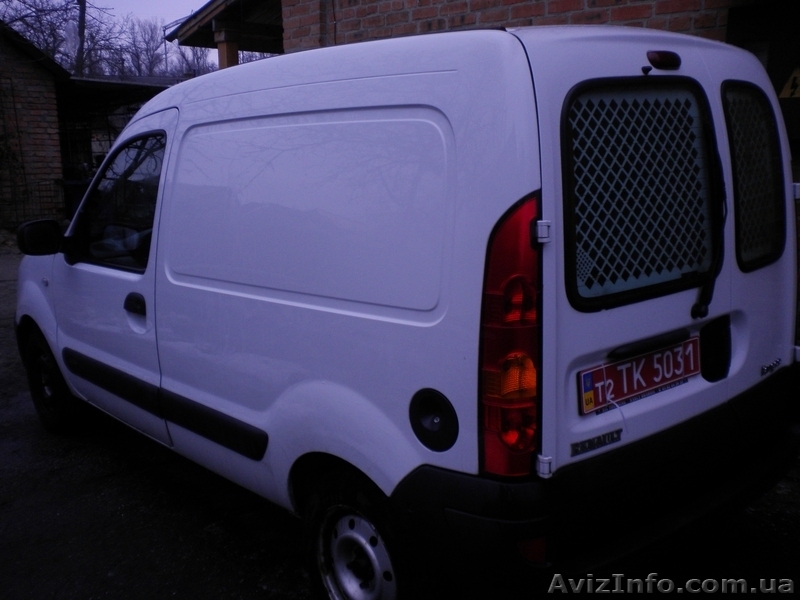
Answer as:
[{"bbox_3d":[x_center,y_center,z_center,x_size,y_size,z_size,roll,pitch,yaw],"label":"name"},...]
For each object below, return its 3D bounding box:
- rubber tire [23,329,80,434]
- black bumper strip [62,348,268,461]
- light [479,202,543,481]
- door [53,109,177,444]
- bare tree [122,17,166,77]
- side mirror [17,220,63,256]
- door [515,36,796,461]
[{"bbox_3d":[-1.824,0.438,4.293,0.175,0.576,0.576,-12,15,-41],"label":"rubber tire"},{"bbox_3d":[-0.980,0.355,3.122,0.038,0.115,1.745,-12,15,-41],"label":"black bumper strip"},{"bbox_3d":[0.235,0.089,1.802,0.130,0.640,0.125,-12,15,-41],"label":"light"},{"bbox_3d":[-1.163,-0.121,3.346,0.200,1.250,1.180,-12,15,-41],"label":"door"},{"bbox_3d":[-12.523,-10.261,40.762,3.200,7.672,3.200,-5,12,-16],"label":"bare tree"},{"bbox_3d":[-1.561,-0.270,3.509,0.180,0.160,0.120,-12,15,-41],"label":"side mirror"},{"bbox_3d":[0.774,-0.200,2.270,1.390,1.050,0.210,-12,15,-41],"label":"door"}]

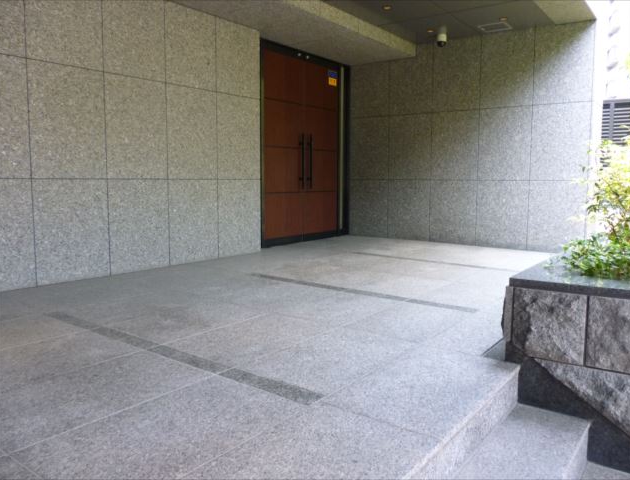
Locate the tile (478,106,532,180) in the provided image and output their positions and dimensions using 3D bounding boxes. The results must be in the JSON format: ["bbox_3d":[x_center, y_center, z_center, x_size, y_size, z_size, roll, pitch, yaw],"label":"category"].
[{"bbox_3d":[2.253,-1.145,6.167,0.614,0.858,0.030,5,8,37],"label":"tile"}]

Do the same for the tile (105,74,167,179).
[{"bbox_3d":[-1.584,-0.985,4.594,0.030,0.880,0.620,5,8,37],"label":"tile"}]

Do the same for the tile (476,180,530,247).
[{"bbox_3d":[2.298,-0.321,6.396,0.631,0.825,0.030,5,8,37],"label":"tile"}]

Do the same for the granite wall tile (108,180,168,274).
[{"bbox_3d":[-1.600,-0.134,4.745,0.030,0.834,0.632,5,8,37],"label":"granite wall tile"}]

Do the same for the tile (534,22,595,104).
[{"bbox_3d":[2.829,-2.003,5.868,0.622,0.893,0.030,5,8,37],"label":"tile"}]

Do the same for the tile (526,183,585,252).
[{"bbox_3d":[2.825,-0.276,6.067,0.622,0.833,0.030,5,8,37],"label":"tile"}]

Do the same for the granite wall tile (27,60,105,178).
[{"bbox_3d":[-1.977,-0.936,4.148,0.030,0.894,0.625,5,8,37],"label":"granite wall tile"}]

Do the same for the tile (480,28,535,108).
[{"bbox_3d":[2.330,-2.048,6.243,0.630,0.893,0.030,5,8,37],"label":"tile"}]

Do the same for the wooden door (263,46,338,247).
[{"bbox_3d":[-0.166,-1.173,6.791,0.053,2.297,1.558,5,8,37],"label":"wooden door"}]

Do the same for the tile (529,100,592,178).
[{"bbox_3d":[2.804,-1.121,5.917,0.631,0.880,0.030,5,8,37],"label":"tile"}]

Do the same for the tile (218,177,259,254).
[{"bbox_3d":[-0.812,-0.248,5.589,0.030,0.806,0.648,5,8,37],"label":"tile"}]

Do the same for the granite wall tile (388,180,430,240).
[{"bbox_3d":[1.261,-0.406,7.002,0.614,0.806,0.030,5,8,37],"label":"granite wall tile"}]

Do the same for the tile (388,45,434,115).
[{"bbox_3d":[1.269,-2.094,6.802,0.614,0.862,0.030,5,8,37],"label":"tile"}]

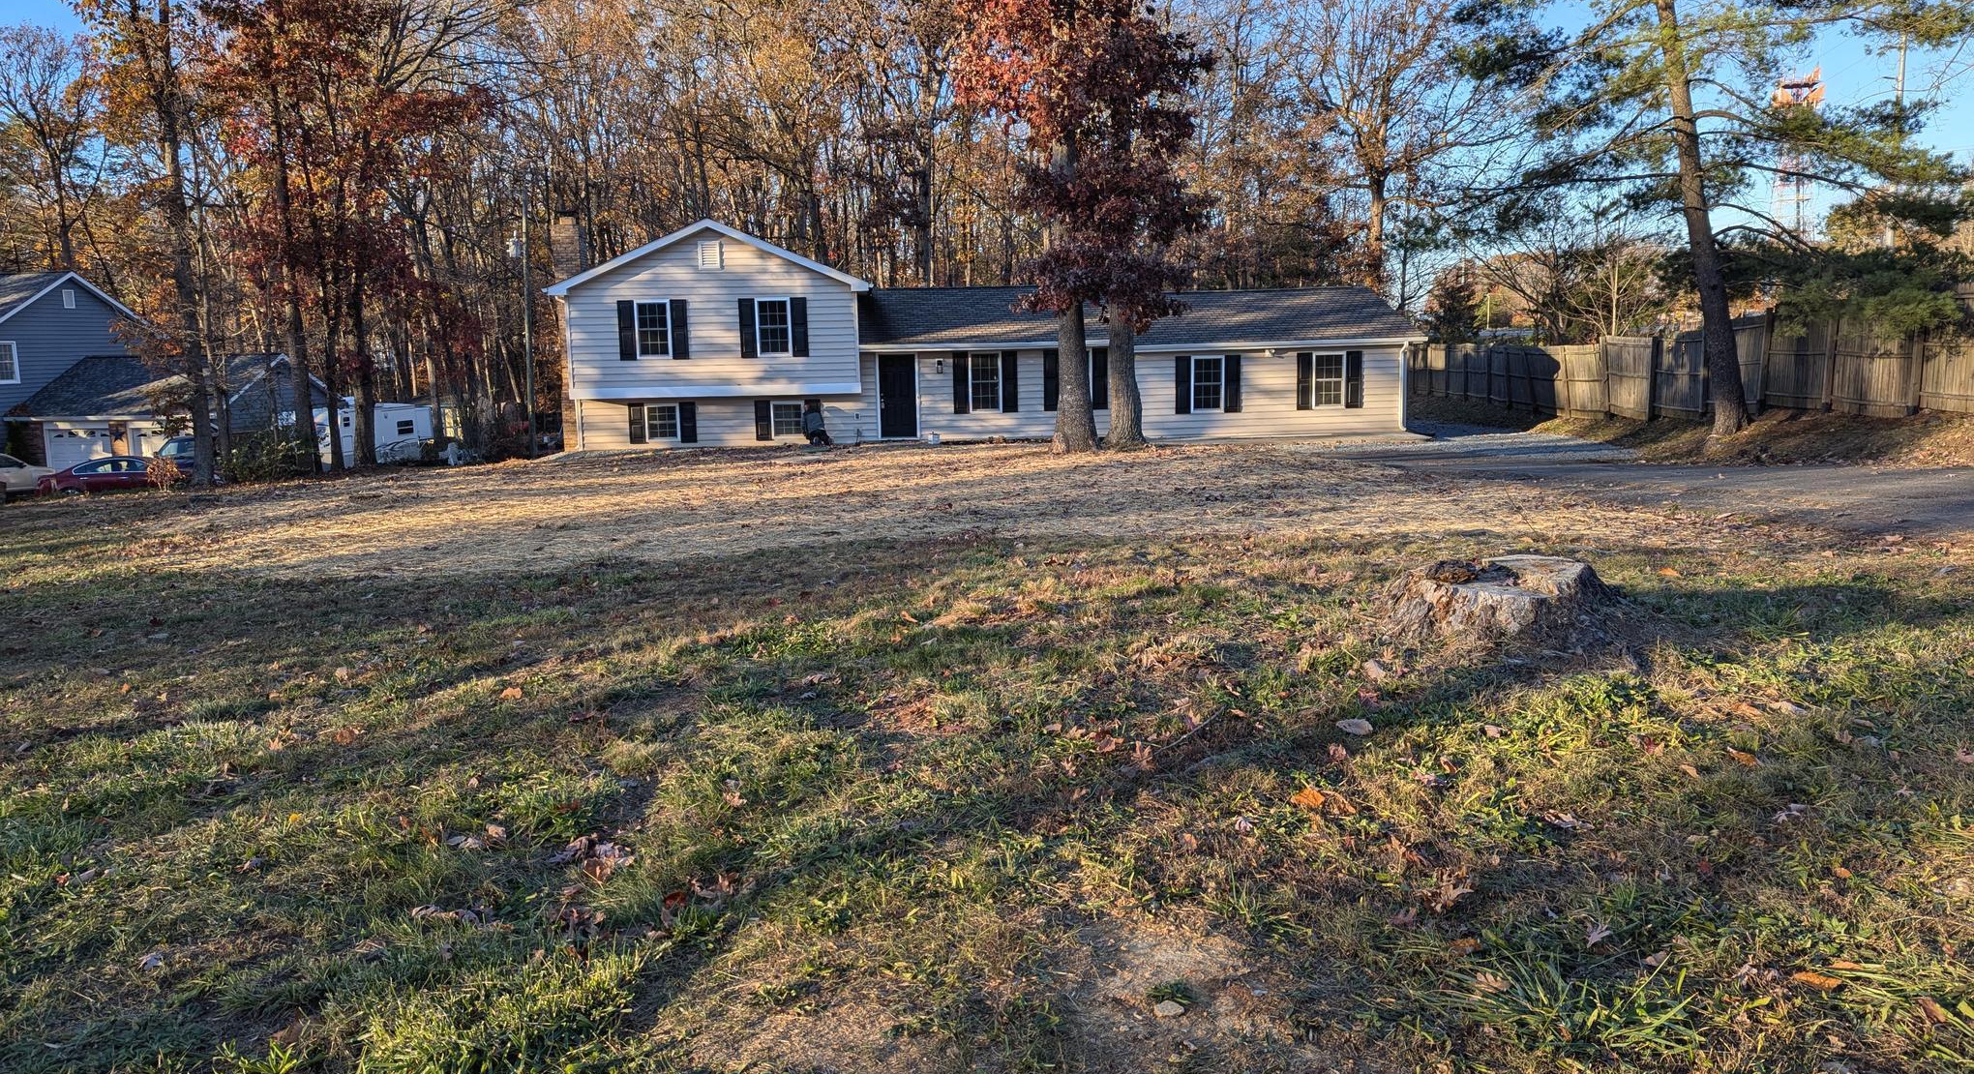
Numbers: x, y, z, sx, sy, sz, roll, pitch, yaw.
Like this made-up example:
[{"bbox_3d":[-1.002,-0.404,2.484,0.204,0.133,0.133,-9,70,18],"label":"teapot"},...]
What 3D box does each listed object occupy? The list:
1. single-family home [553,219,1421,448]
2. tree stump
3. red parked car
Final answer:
[{"bbox_3d":[-0.083,-5.806,38.320,22.030,5.664,9.440,-2,7,-7],"label":"single-family home"},{"bbox_3d":[2.922,0.323,7.774,1.200,0.340,1.150,-1,7,0],"label":"tree stump"},{"bbox_3d":[-22.935,-1.454,37.249,4.880,1.460,1.850,-2,7,-3],"label":"red parked car"}]

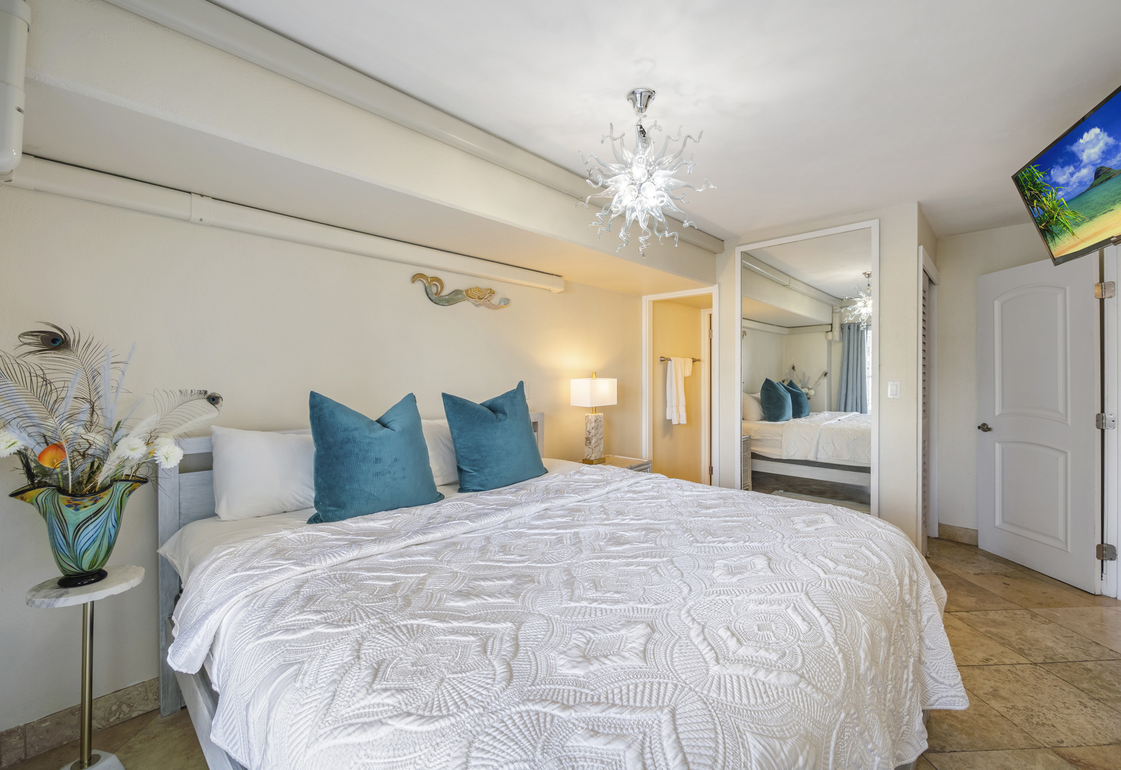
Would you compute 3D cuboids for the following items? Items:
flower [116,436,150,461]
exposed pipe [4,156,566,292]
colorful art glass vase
[{"bbox_3d":[-1.365,0.202,1.447,0.080,0.075,0.055,-1,1,-43],"label":"flower"},{"bbox_3d":[-0.926,-0.732,2.443,0.085,0.105,2.710,0,1,44],"label":"exposed pipe"},{"bbox_3d":[-1.515,0.473,1.444,0.250,0.310,0.310,0,1,44],"label":"colorful art glass vase"}]

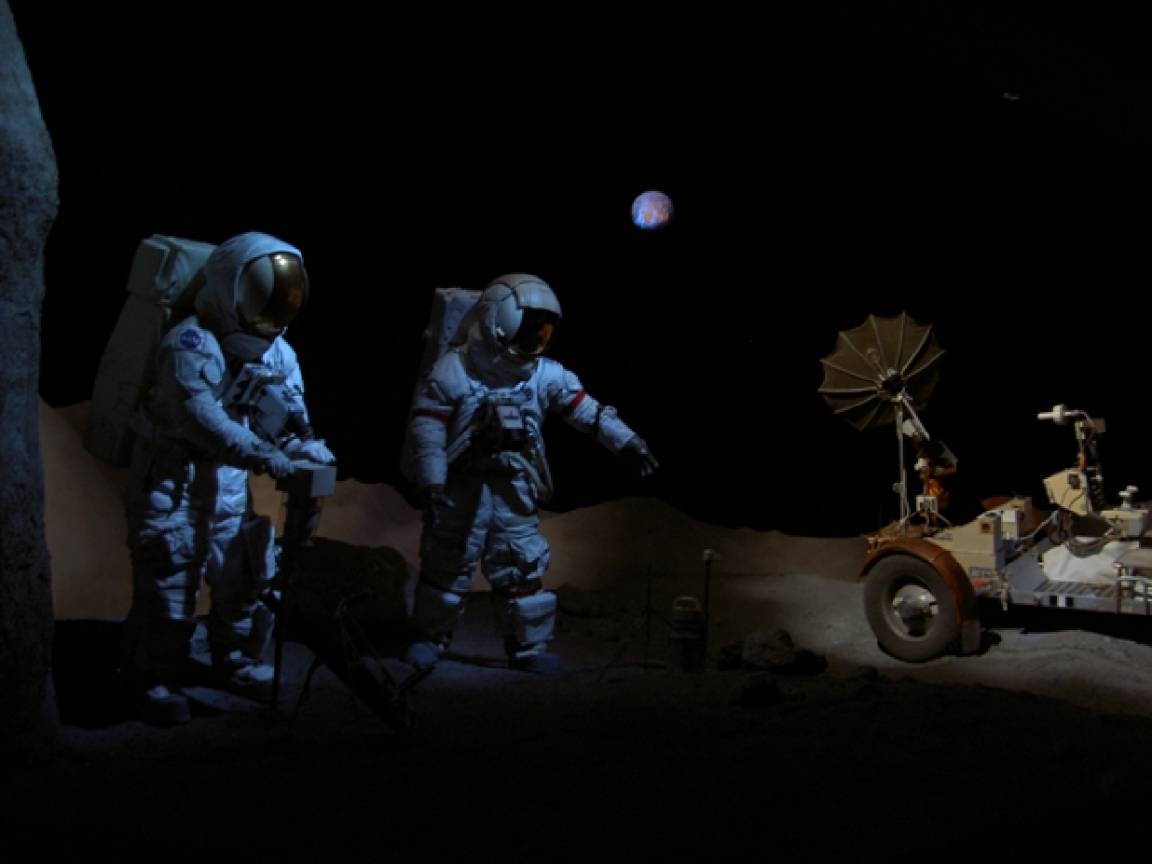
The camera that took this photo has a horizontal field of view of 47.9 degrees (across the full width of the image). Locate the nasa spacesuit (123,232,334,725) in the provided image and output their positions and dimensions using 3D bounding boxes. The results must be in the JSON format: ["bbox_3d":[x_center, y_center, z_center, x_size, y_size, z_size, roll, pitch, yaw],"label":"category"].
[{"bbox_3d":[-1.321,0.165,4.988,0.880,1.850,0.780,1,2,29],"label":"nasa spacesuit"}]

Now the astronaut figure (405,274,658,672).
[{"bbox_3d":[-0.285,0.185,6.230,1.030,1.850,0.820,-1,2,-27],"label":"astronaut figure"}]

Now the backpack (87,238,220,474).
[{"bbox_3d":[-1.612,-0.300,5.183,0.300,0.900,0.500,20,11,27],"label":"backpack"}]

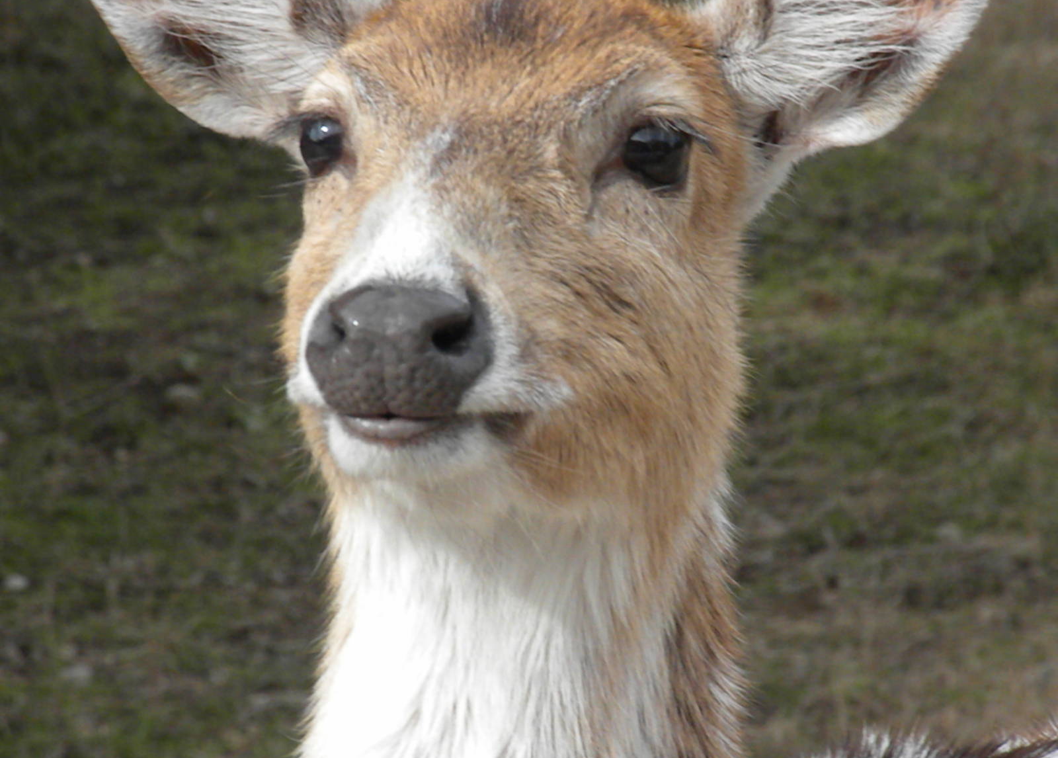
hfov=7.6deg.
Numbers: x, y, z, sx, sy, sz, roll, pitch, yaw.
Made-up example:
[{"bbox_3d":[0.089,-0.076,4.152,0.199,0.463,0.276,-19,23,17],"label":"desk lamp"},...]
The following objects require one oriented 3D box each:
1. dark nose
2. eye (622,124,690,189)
[{"bbox_3d":[-0.043,-0.009,2.650,0.059,0.044,0.035,2,7,18],"label":"dark nose"},{"bbox_3d":[0.044,-0.077,2.760,0.026,0.024,0.017,-5,8,-34],"label":"eye"}]

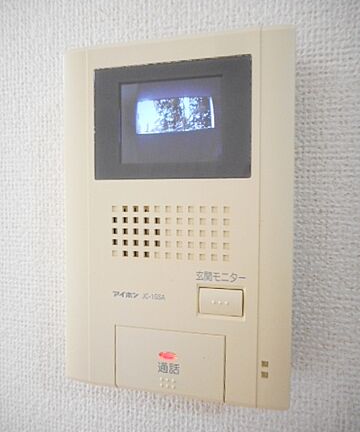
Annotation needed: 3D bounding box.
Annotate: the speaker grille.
[{"bbox_3d":[-0.006,0.009,0.200,0.069,0.029,0.006,1,2,14],"label":"speaker grille"}]

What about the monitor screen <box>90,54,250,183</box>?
[{"bbox_3d":[-0.005,-0.053,0.199,0.091,0.065,0.008,1,2,14],"label":"monitor screen"}]

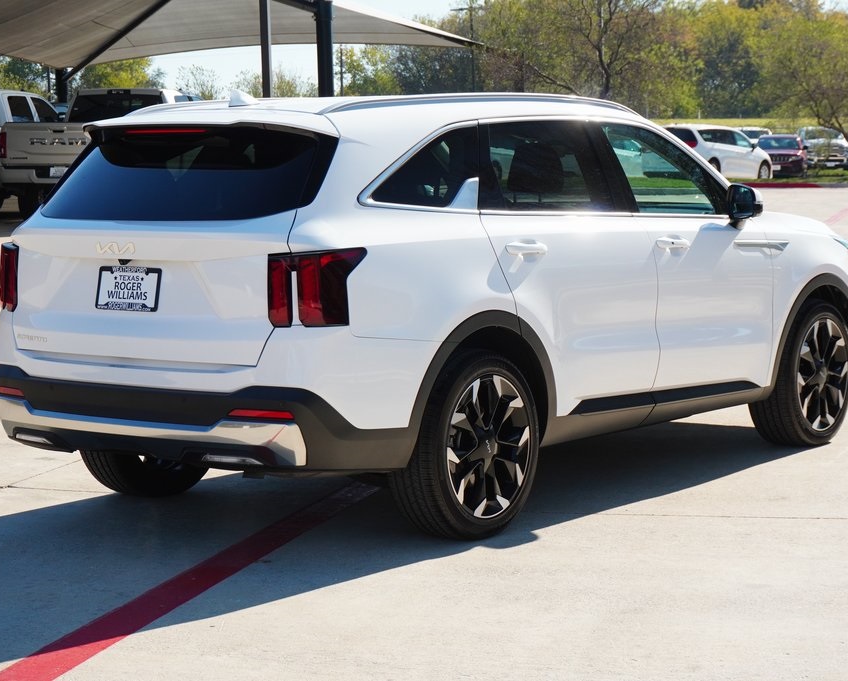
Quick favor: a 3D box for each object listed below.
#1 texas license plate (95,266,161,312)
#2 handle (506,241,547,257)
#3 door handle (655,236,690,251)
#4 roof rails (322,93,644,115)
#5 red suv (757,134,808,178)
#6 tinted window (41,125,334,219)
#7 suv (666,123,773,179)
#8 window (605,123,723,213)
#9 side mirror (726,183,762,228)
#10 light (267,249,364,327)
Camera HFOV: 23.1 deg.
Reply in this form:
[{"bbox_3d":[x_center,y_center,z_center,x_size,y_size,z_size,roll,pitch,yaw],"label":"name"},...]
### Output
[{"bbox_3d":[-1.073,-0.187,7.540,0.314,0.160,0.020,3,-4,37],"label":"texas license plate"},{"bbox_3d":[0.395,-0.351,7.942,0.052,0.053,0.250,0,5,37],"label":"handle"},{"bbox_3d":[1.065,-0.410,8.836,0.052,0.053,0.250,0,5,37],"label":"door handle"},{"bbox_3d":[0.279,-0.946,8.329,0.080,0.090,2.150,3,7,37],"label":"roof rails"},{"bbox_3d":[12.149,-6.245,70.800,1.870,1.670,4.500,0,6,13],"label":"red suv"},{"bbox_3d":[-0.910,-0.605,7.725,1.350,0.460,0.125,3,-33,37],"label":"tinted window"},{"bbox_3d":[8.461,-5.493,61.300,2.000,1.780,5.100,3,7,37],"label":"suv"},{"bbox_3d":[1.052,-0.742,9.012,0.050,0.420,0.800,-22,-8,36],"label":"window"},{"bbox_3d":[1.417,-0.590,9.144,0.185,0.205,0.135,4,7,37],"label":"side mirror"},{"bbox_3d":[-0.366,-0.180,7.151,0.270,0.275,0.260,4,7,37],"label":"light"}]

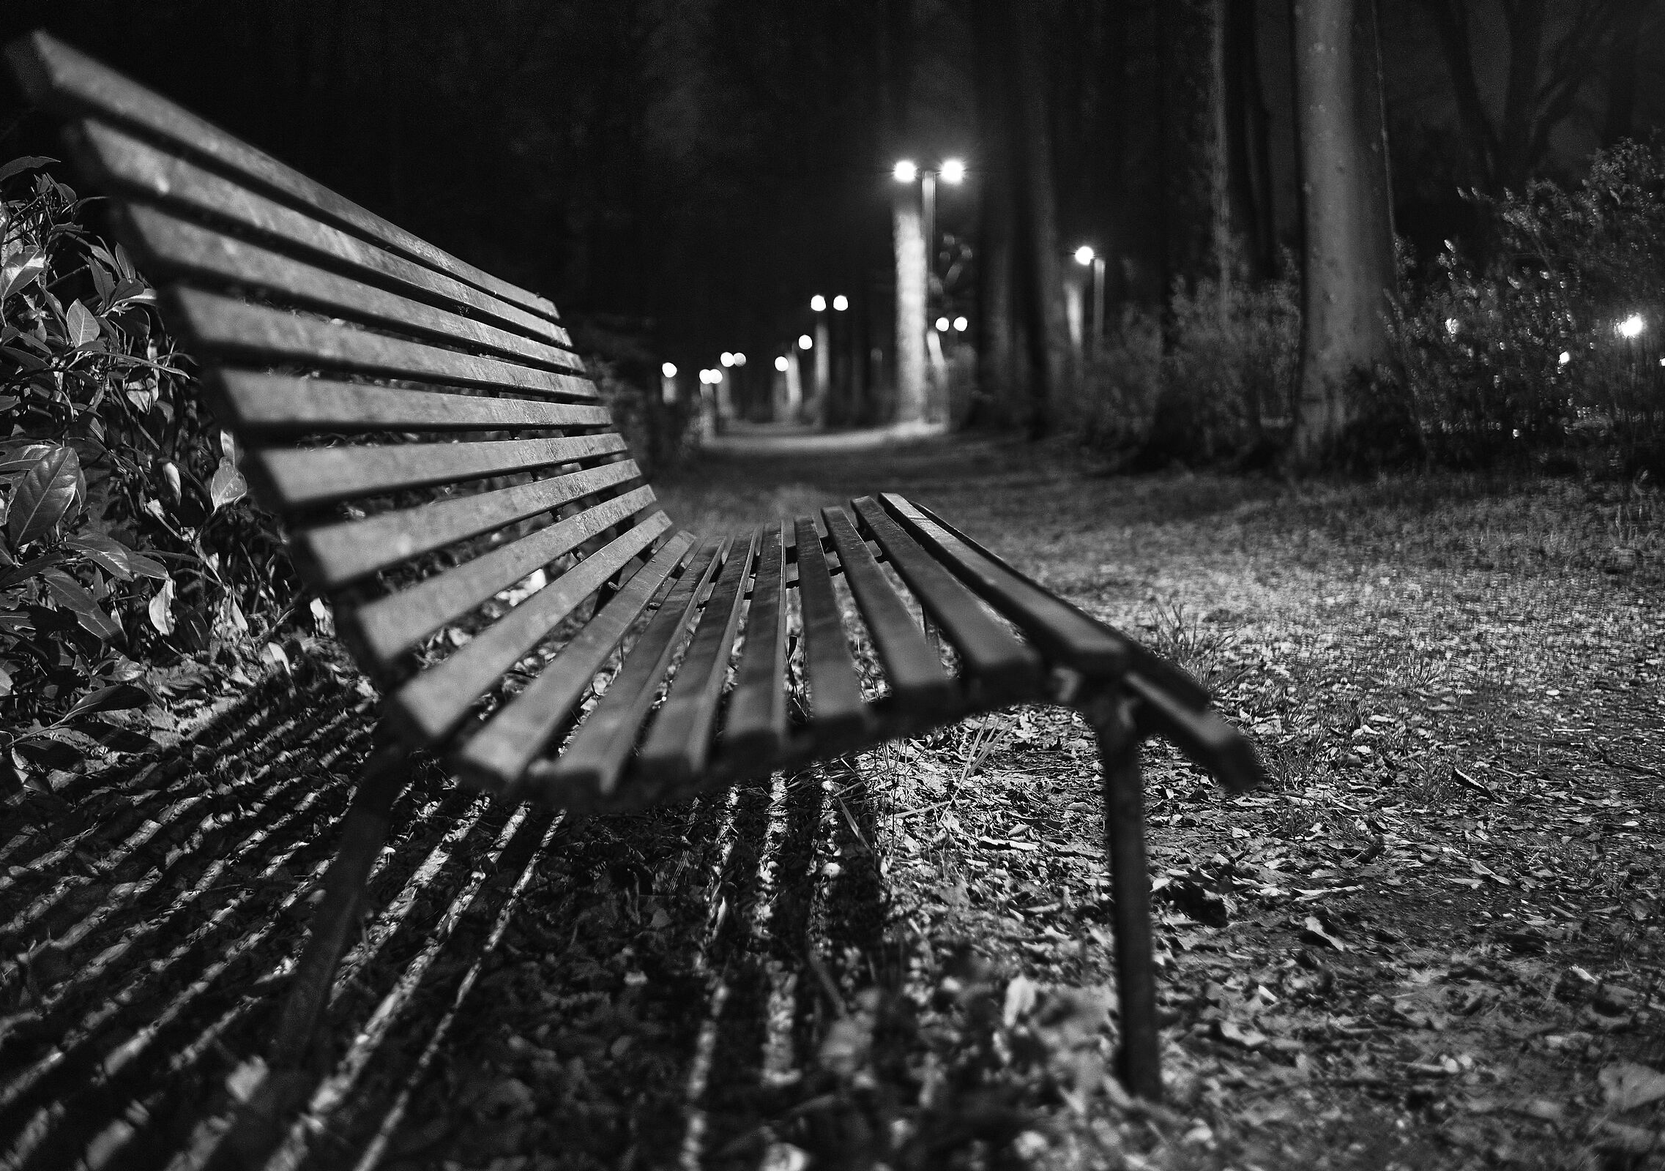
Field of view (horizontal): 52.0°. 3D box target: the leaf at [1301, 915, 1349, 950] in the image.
[{"bbox_3d":[0.614,0.434,2.131,0.025,0.026,0.062,-5,7,-40],"label":"leaf"}]

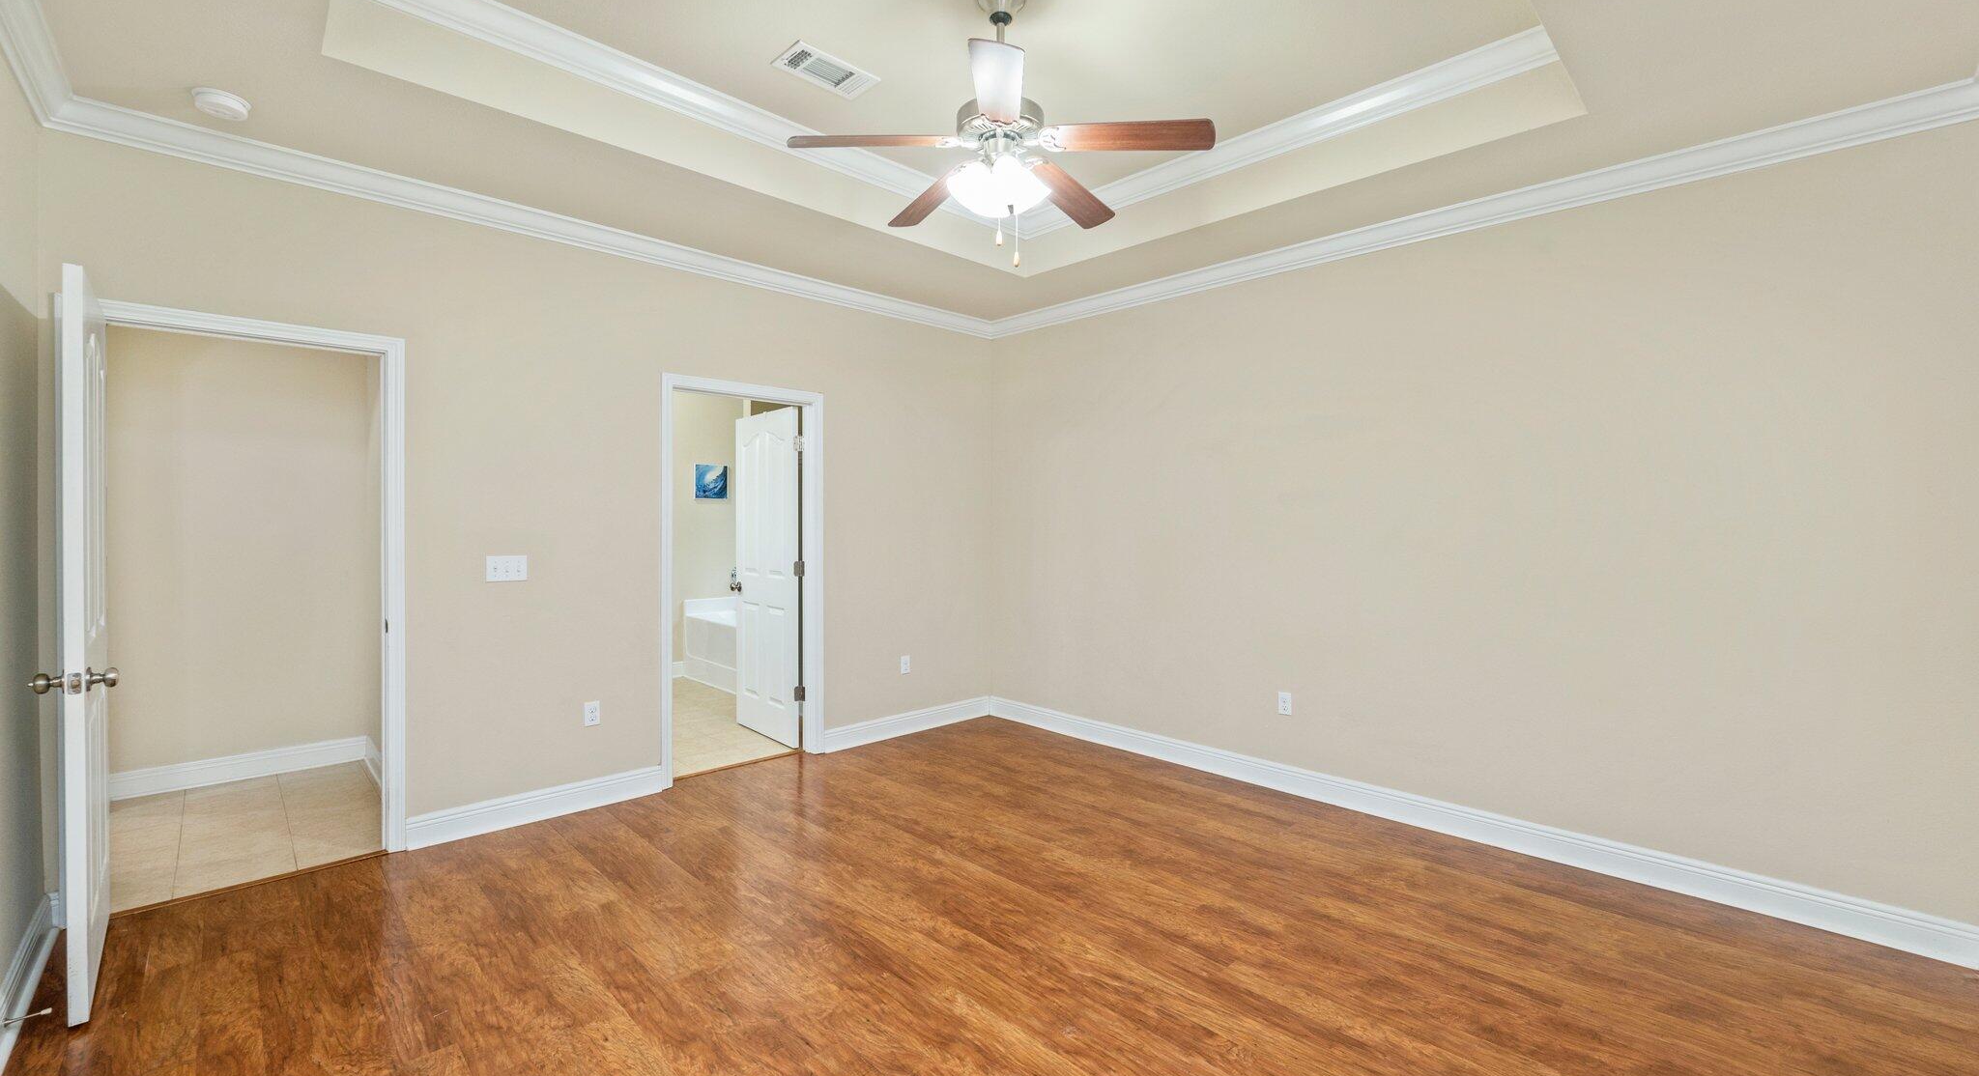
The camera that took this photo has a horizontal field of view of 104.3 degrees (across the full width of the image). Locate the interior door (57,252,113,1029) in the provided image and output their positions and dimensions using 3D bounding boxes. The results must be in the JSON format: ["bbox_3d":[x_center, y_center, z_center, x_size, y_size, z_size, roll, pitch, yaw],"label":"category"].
[{"bbox_3d":[-2.731,0.288,2.329,0.805,2.033,0.038,1,1,44],"label":"interior door"}]

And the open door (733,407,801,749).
[{"bbox_3d":[-1.427,0.246,4.918,0.040,2.045,0.780,-1,1,-44],"label":"open door"}]

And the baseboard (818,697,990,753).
[{"bbox_3d":[-0.497,1.217,5.051,1.360,0.131,0.020,-1,1,-44],"label":"baseboard"}]

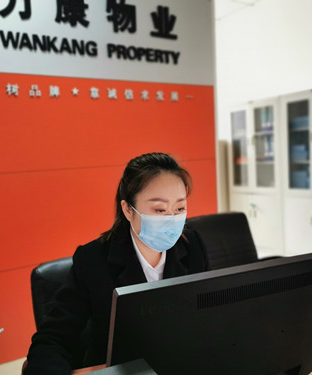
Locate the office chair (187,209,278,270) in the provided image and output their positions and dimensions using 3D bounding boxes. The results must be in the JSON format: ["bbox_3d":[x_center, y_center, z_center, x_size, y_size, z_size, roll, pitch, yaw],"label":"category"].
[{"bbox_3d":[0.450,0.610,1.801,0.620,0.910,0.620,-6,6,-28],"label":"office chair"}]

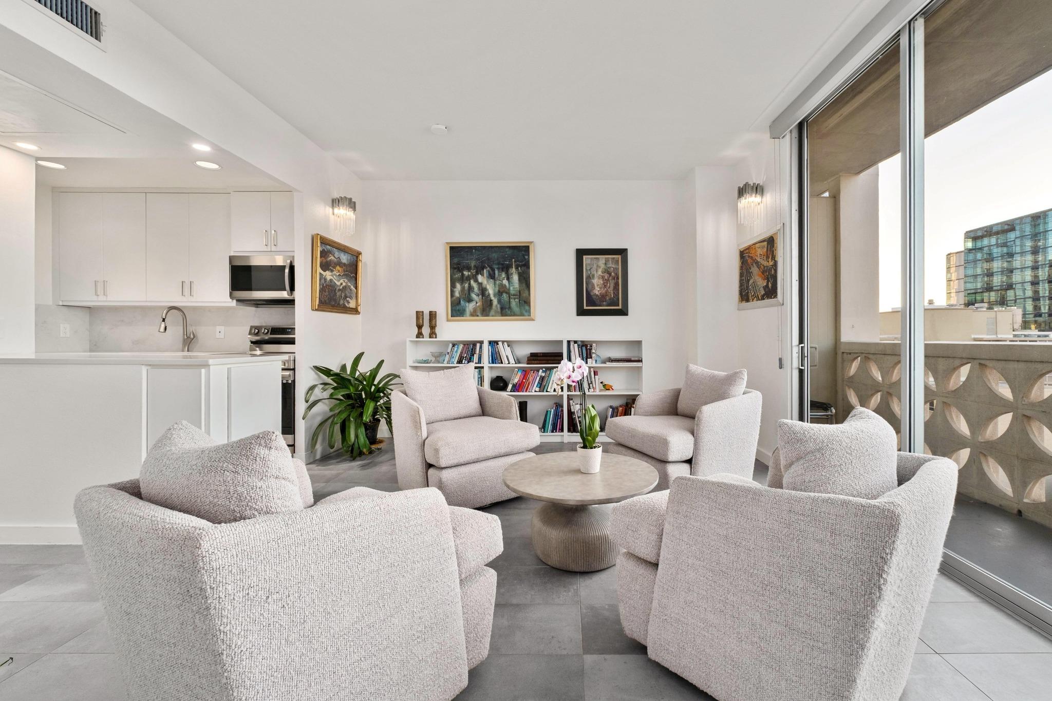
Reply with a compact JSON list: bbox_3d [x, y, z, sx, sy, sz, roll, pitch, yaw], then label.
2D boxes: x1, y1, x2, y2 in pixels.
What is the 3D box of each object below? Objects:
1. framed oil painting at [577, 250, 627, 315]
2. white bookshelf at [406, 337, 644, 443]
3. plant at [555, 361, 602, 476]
[{"bbox_3d":[0.812,-0.731,4.700,0.555,0.725,0.040,0,1,2],"label":"framed oil painting"},{"bbox_3d":[-0.001,0.406,4.577,2.400,1.060,0.280,0,1,2],"label":"white bookshelf"},{"bbox_3d":[0.266,0.335,2.230,0.240,0.575,0.190,0,1,2],"label":"plant"}]

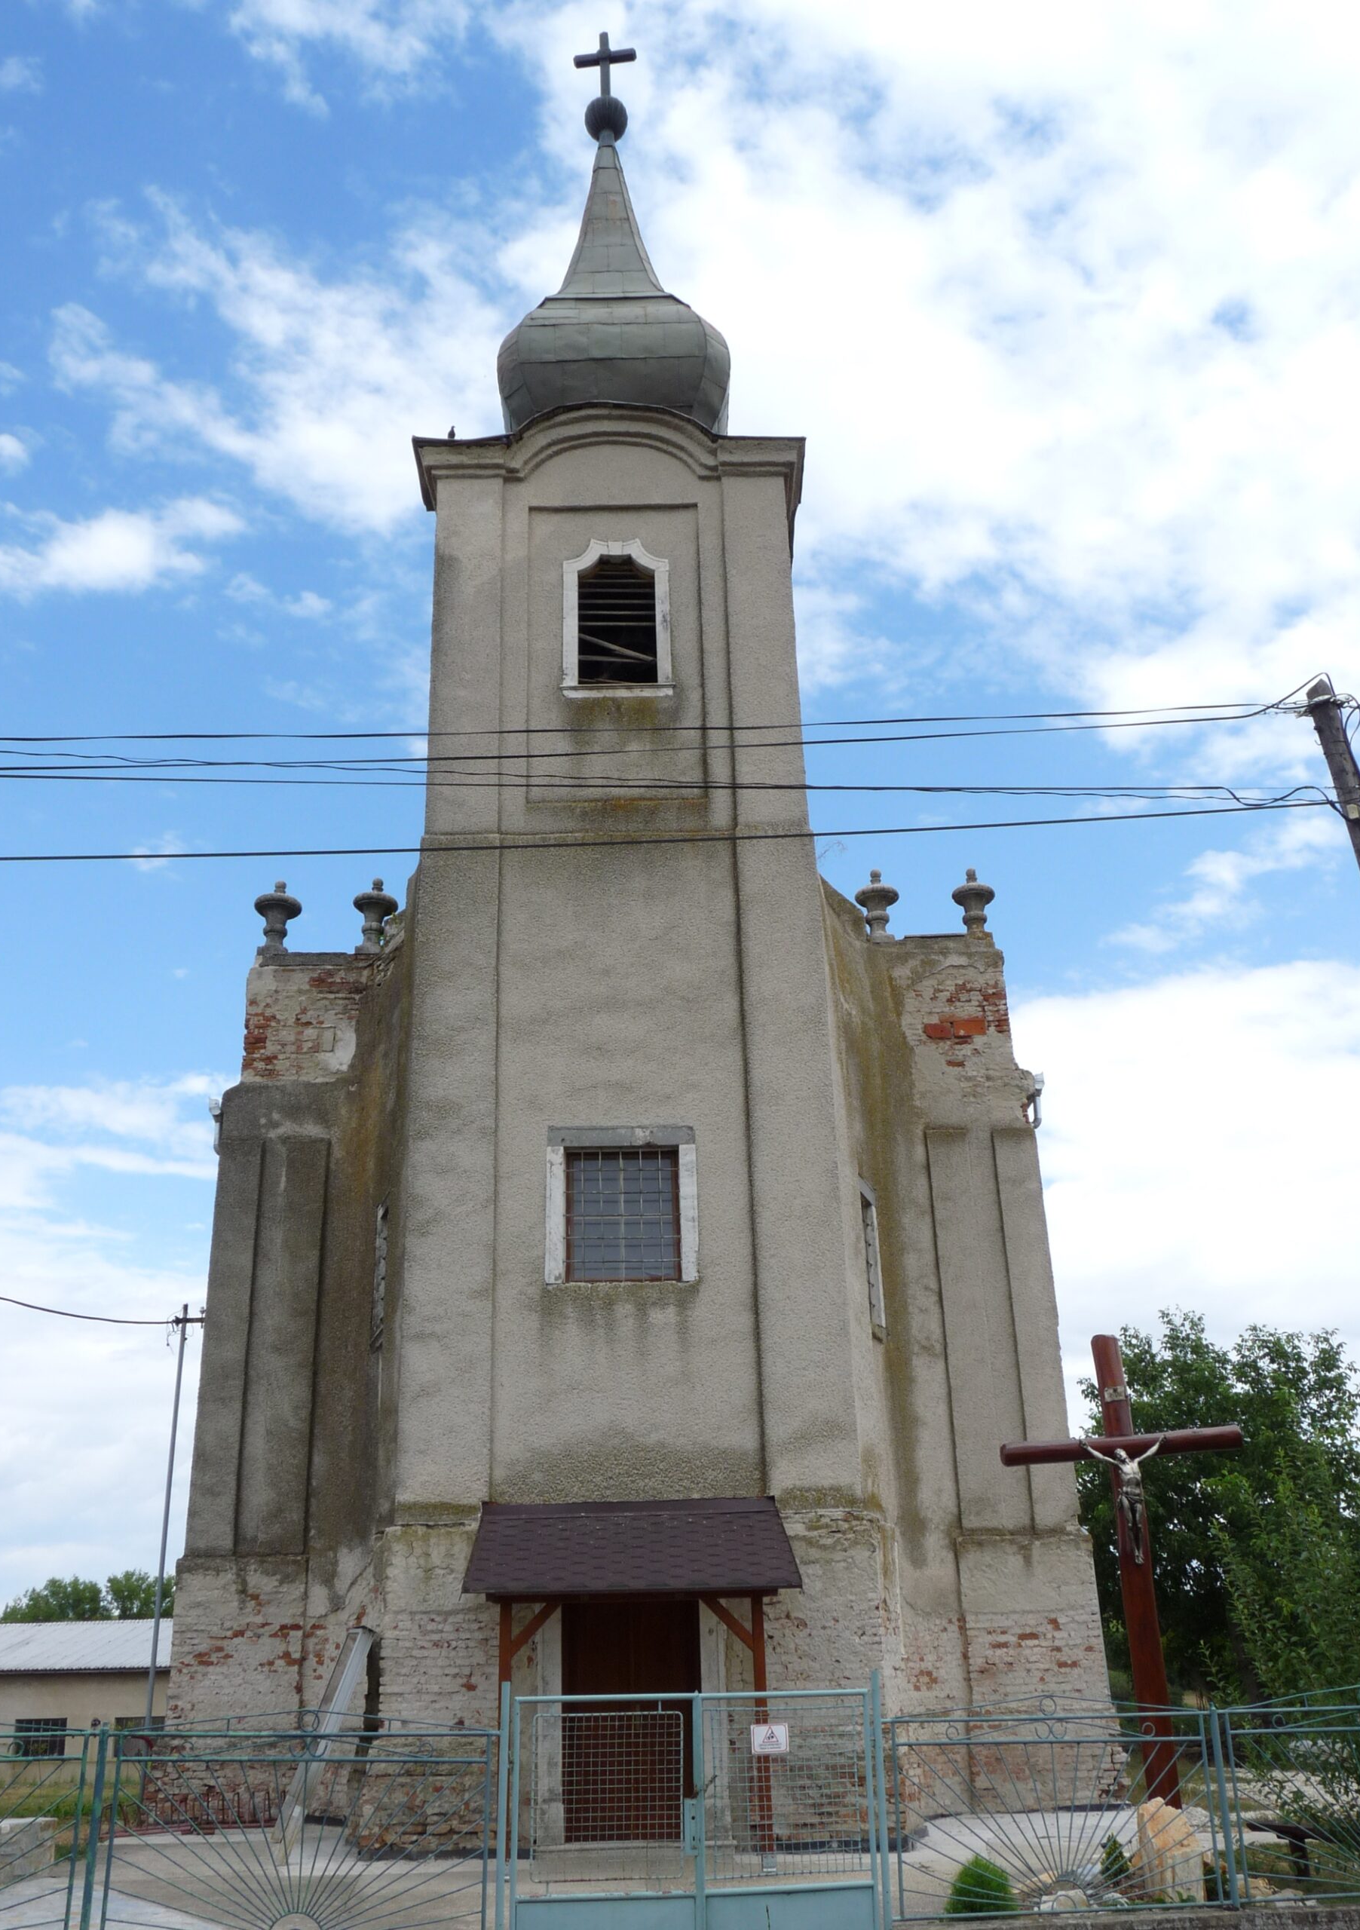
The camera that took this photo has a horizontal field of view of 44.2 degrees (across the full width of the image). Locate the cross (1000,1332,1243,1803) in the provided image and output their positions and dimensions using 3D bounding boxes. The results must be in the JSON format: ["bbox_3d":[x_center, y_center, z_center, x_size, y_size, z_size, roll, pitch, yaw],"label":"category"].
[{"bbox_3d":[3.662,4.935,13.366,2.036,3.936,0.340,-5,-22,9],"label":"cross"}]

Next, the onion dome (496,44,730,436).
[{"bbox_3d":[-0.989,-10.242,24.205,3.264,8.826,3.264,-1,-21,-2],"label":"onion dome"}]

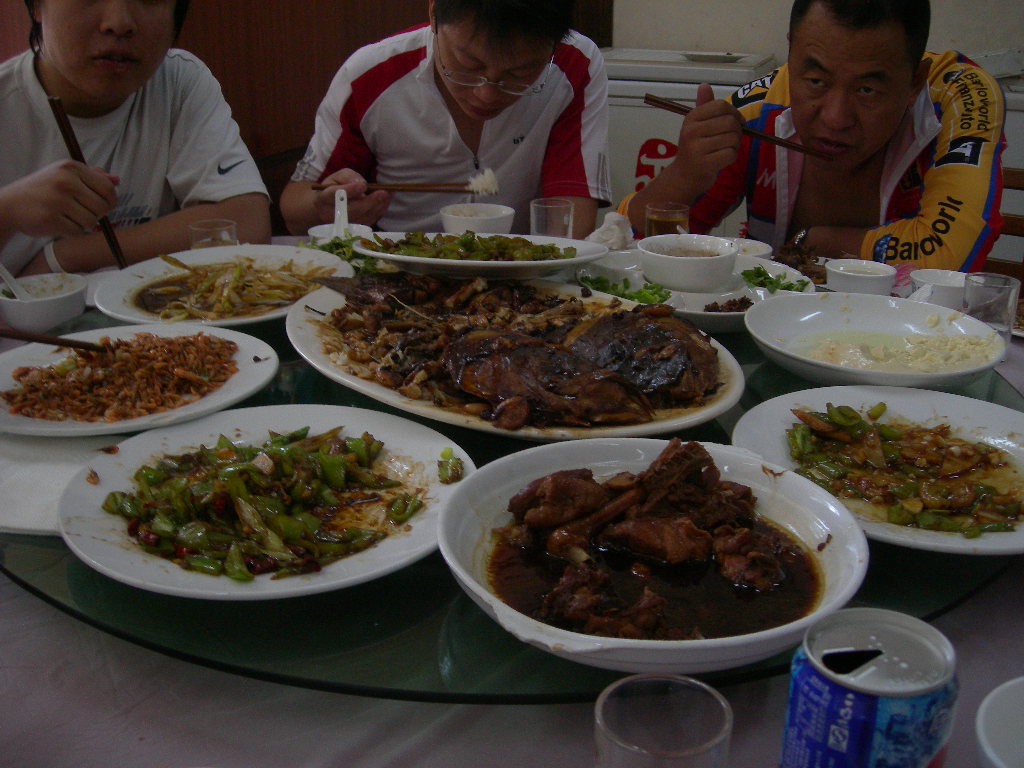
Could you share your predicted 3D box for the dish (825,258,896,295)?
[{"bbox_3d":[0.407,-0.115,1.321,0.078,0.045,0.078,1,22,0],"label":"dish"}]

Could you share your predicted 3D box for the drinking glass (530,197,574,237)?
[{"bbox_3d":[0.050,-0.188,1.408,0.053,0.080,0.053,0,22,0],"label":"drinking glass"}]

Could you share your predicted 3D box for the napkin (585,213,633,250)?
[{"bbox_3d":[0.123,-0.186,1.420,0.063,0.057,0.058,1,22,0],"label":"napkin"}]

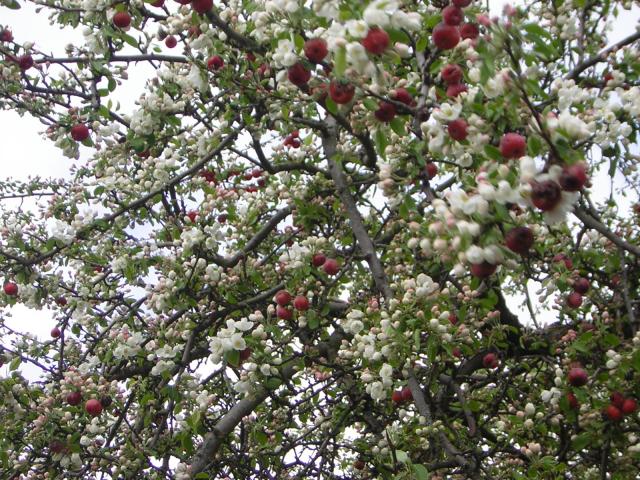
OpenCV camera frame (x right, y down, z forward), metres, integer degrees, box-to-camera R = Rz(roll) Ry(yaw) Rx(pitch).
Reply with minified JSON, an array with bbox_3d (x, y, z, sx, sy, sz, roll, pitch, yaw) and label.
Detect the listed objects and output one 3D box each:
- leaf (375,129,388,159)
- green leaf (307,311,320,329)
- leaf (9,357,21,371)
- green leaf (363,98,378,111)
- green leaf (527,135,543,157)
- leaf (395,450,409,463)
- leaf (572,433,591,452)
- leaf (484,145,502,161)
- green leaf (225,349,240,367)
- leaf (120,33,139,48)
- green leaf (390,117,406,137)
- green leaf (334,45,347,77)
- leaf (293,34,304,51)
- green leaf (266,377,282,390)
[{"bbox_3d":[0.085,-0.133,2.550,0.015,0.043,0.010,-16,-11,0],"label":"leaf"},{"bbox_3d":[-0.011,0.142,3.300,0.022,0.033,0.013,-7,-9,0],"label":"green leaf"},{"bbox_3d":[-0.495,0.200,3.000,0.015,0.026,0.008,30,0,-6],"label":"leaf"},{"bbox_3d":[0.069,-0.183,2.500,0.025,0.015,0.010,26,0,6],"label":"green leaf"},{"bbox_3d":[0.220,-0.097,1.900,0.014,0.023,0.008,0,0,7],"label":"green leaf"},{"bbox_3d":[0.122,0.322,2.750,0.022,0.016,0.008,45,-3,0],"label":"leaf"},{"bbox_3d":[0.389,0.301,2.750,0.033,0.019,0.008,-47,-10,0],"label":"leaf"},{"bbox_3d":[0.192,-0.097,2.050,0.024,0.013,0.009,37,0,6],"label":"leaf"},{"bbox_3d":[-0.155,0.206,3.300,0.025,0.034,0.014,-9,-11,0],"label":"green leaf"},{"bbox_3d":[-0.268,-0.281,2.600,0.032,0.013,0.008,41,1,0],"label":"leaf"},{"bbox_3d":[0.107,-0.152,2.500,0.018,0.030,0.011,-38,-9,0],"label":"green leaf"},{"bbox_3d":[0.022,-0.195,2.000,0.012,0.037,0.009,-3,-14,0],"label":"green leaf"},{"bbox_3d":[-0.024,-0.224,2.100,0.011,0.019,0.008,-12,0,1],"label":"leaf"},{"bbox_3d":[-0.070,0.222,2.850,0.025,0.018,0.008,-30,-3,0],"label":"green leaf"}]

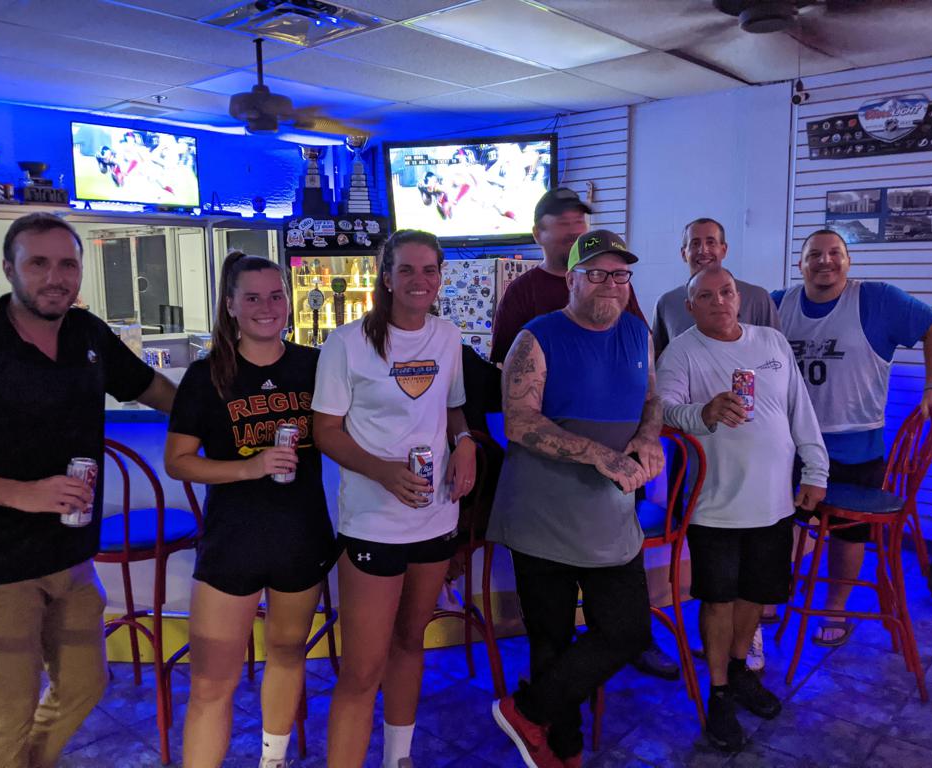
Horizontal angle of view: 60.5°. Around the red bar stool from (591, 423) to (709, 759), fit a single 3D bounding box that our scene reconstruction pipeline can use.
[{"bbox_3d":[0.571,0.633,2.837,0.410,1.100,0.500,-2,9,-9],"label":"red bar stool"}]

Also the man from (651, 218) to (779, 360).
[{"bbox_3d":[0.981,0.232,3.239,0.520,1.765,0.330,2,9,16],"label":"man"}]

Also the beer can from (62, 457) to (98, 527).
[{"bbox_3d":[-0.912,0.258,1.890,0.066,0.157,0.066,7,8,-29],"label":"beer can"}]

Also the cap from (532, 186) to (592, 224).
[{"bbox_3d":[0.356,-0.655,2.916,0.178,0.138,0.255,-6,10,-32],"label":"cap"}]

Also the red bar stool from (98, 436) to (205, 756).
[{"bbox_3d":[-1.138,0.666,2.793,0.410,1.100,0.500,0,8,8],"label":"red bar stool"}]

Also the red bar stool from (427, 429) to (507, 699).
[{"bbox_3d":[-0.094,0.651,2.783,0.410,1.100,0.500,-3,9,-16],"label":"red bar stool"}]

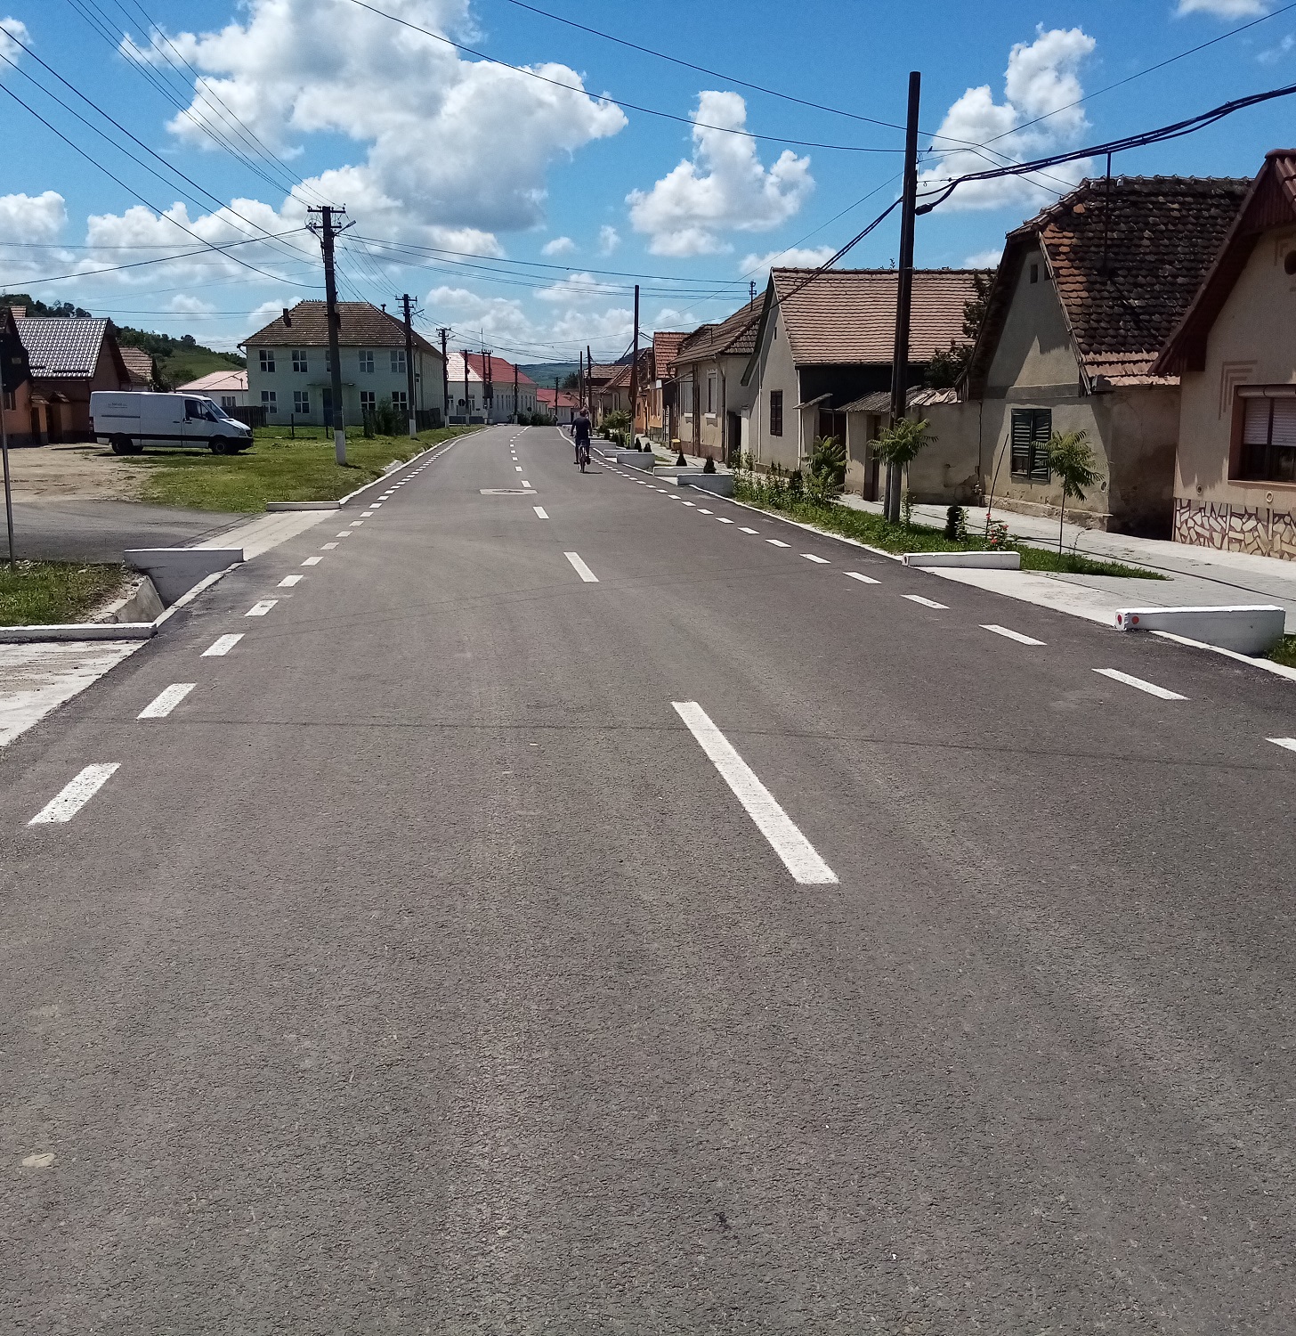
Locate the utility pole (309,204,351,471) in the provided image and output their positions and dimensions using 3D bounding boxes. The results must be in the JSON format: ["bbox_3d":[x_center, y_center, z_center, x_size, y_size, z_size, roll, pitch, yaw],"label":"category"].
[{"bbox_3d":[-9.905,-10.467,42.592,1.250,8.000,0.400,-2,10,-8],"label":"utility pole"}]

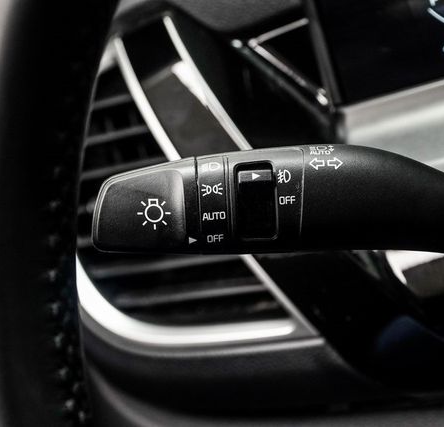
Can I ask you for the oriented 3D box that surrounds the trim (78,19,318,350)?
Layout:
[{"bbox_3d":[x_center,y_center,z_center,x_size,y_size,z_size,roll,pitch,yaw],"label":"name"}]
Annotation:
[{"bbox_3d":[-0.018,-0.011,0.575,0.104,0.140,0.055,-9,21,-2],"label":"trim"}]

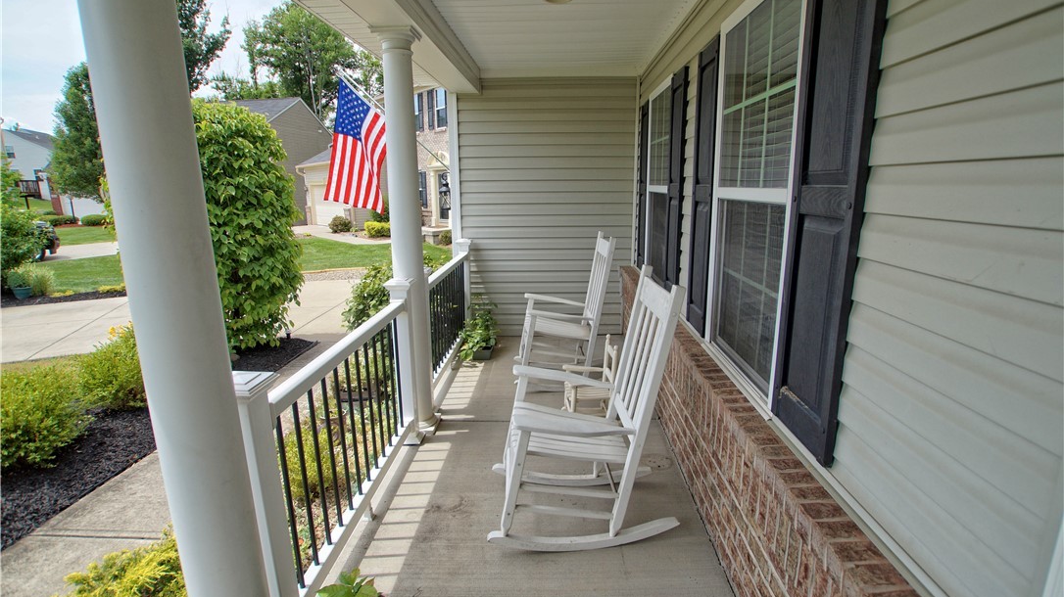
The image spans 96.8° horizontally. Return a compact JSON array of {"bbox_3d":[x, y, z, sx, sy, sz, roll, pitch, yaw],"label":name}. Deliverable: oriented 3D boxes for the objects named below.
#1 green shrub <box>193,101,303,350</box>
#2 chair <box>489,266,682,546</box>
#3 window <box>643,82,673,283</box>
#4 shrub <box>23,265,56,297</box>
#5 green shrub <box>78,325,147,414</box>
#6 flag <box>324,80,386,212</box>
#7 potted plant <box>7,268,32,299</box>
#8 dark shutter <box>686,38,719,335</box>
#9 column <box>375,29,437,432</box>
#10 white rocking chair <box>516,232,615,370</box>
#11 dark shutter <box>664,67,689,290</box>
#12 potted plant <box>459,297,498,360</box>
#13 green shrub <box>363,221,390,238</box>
[{"bbox_3d":[-3.697,-0.728,5.439,1.750,2.820,1.750,-10,16,-32],"label":"green shrub"},{"bbox_3d":[0.205,0.470,2.191,0.840,1.180,0.650,-1,13,0],"label":"chair"},{"bbox_3d":[1.001,-0.845,3.676,0.100,1.500,0.900,-1,13,3],"label":"window"},{"bbox_3d":[-9.587,-0.343,9.200,0.580,0.620,0.580,-1,13,3],"label":"shrub"},{"bbox_3d":[-3.825,0.590,4.443,0.760,0.720,0.760,-13,18,-40],"label":"green shrub"},{"bbox_3d":[-1.903,-1.666,5.200,0.800,1.450,0.250,-1,13,3],"label":"flag"},{"bbox_3d":[-10.922,-0.298,10.078,0.380,0.620,0.380,10,18,41],"label":"potted plant"},{"bbox_3d":[0.904,-0.549,2.495,0.032,1.455,0.375,0,13,3],"label":"dark shutter"},{"bbox_3d":[-0.771,-0.337,2.949,0.245,2.440,0.245,0,13,3],"label":"column"},{"bbox_3d":[0.258,0.093,3.719,0.830,1.150,0.630,-1,13,0],"label":"white rocking chair"},{"bbox_3d":[0.936,-0.686,3.068,0.032,1.455,0.375,0,13,3],"label":"dark shutter"},{"bbox_3d":[-0.507,0.246,4.476,0.360,0.550,0.440,-1,13,3],"label":"potted plant"},{"bbox_3d":[-6.037,-2.719,18.600,1.200,0.640,1.000,-1,13,3],"label":"green shrub"}]

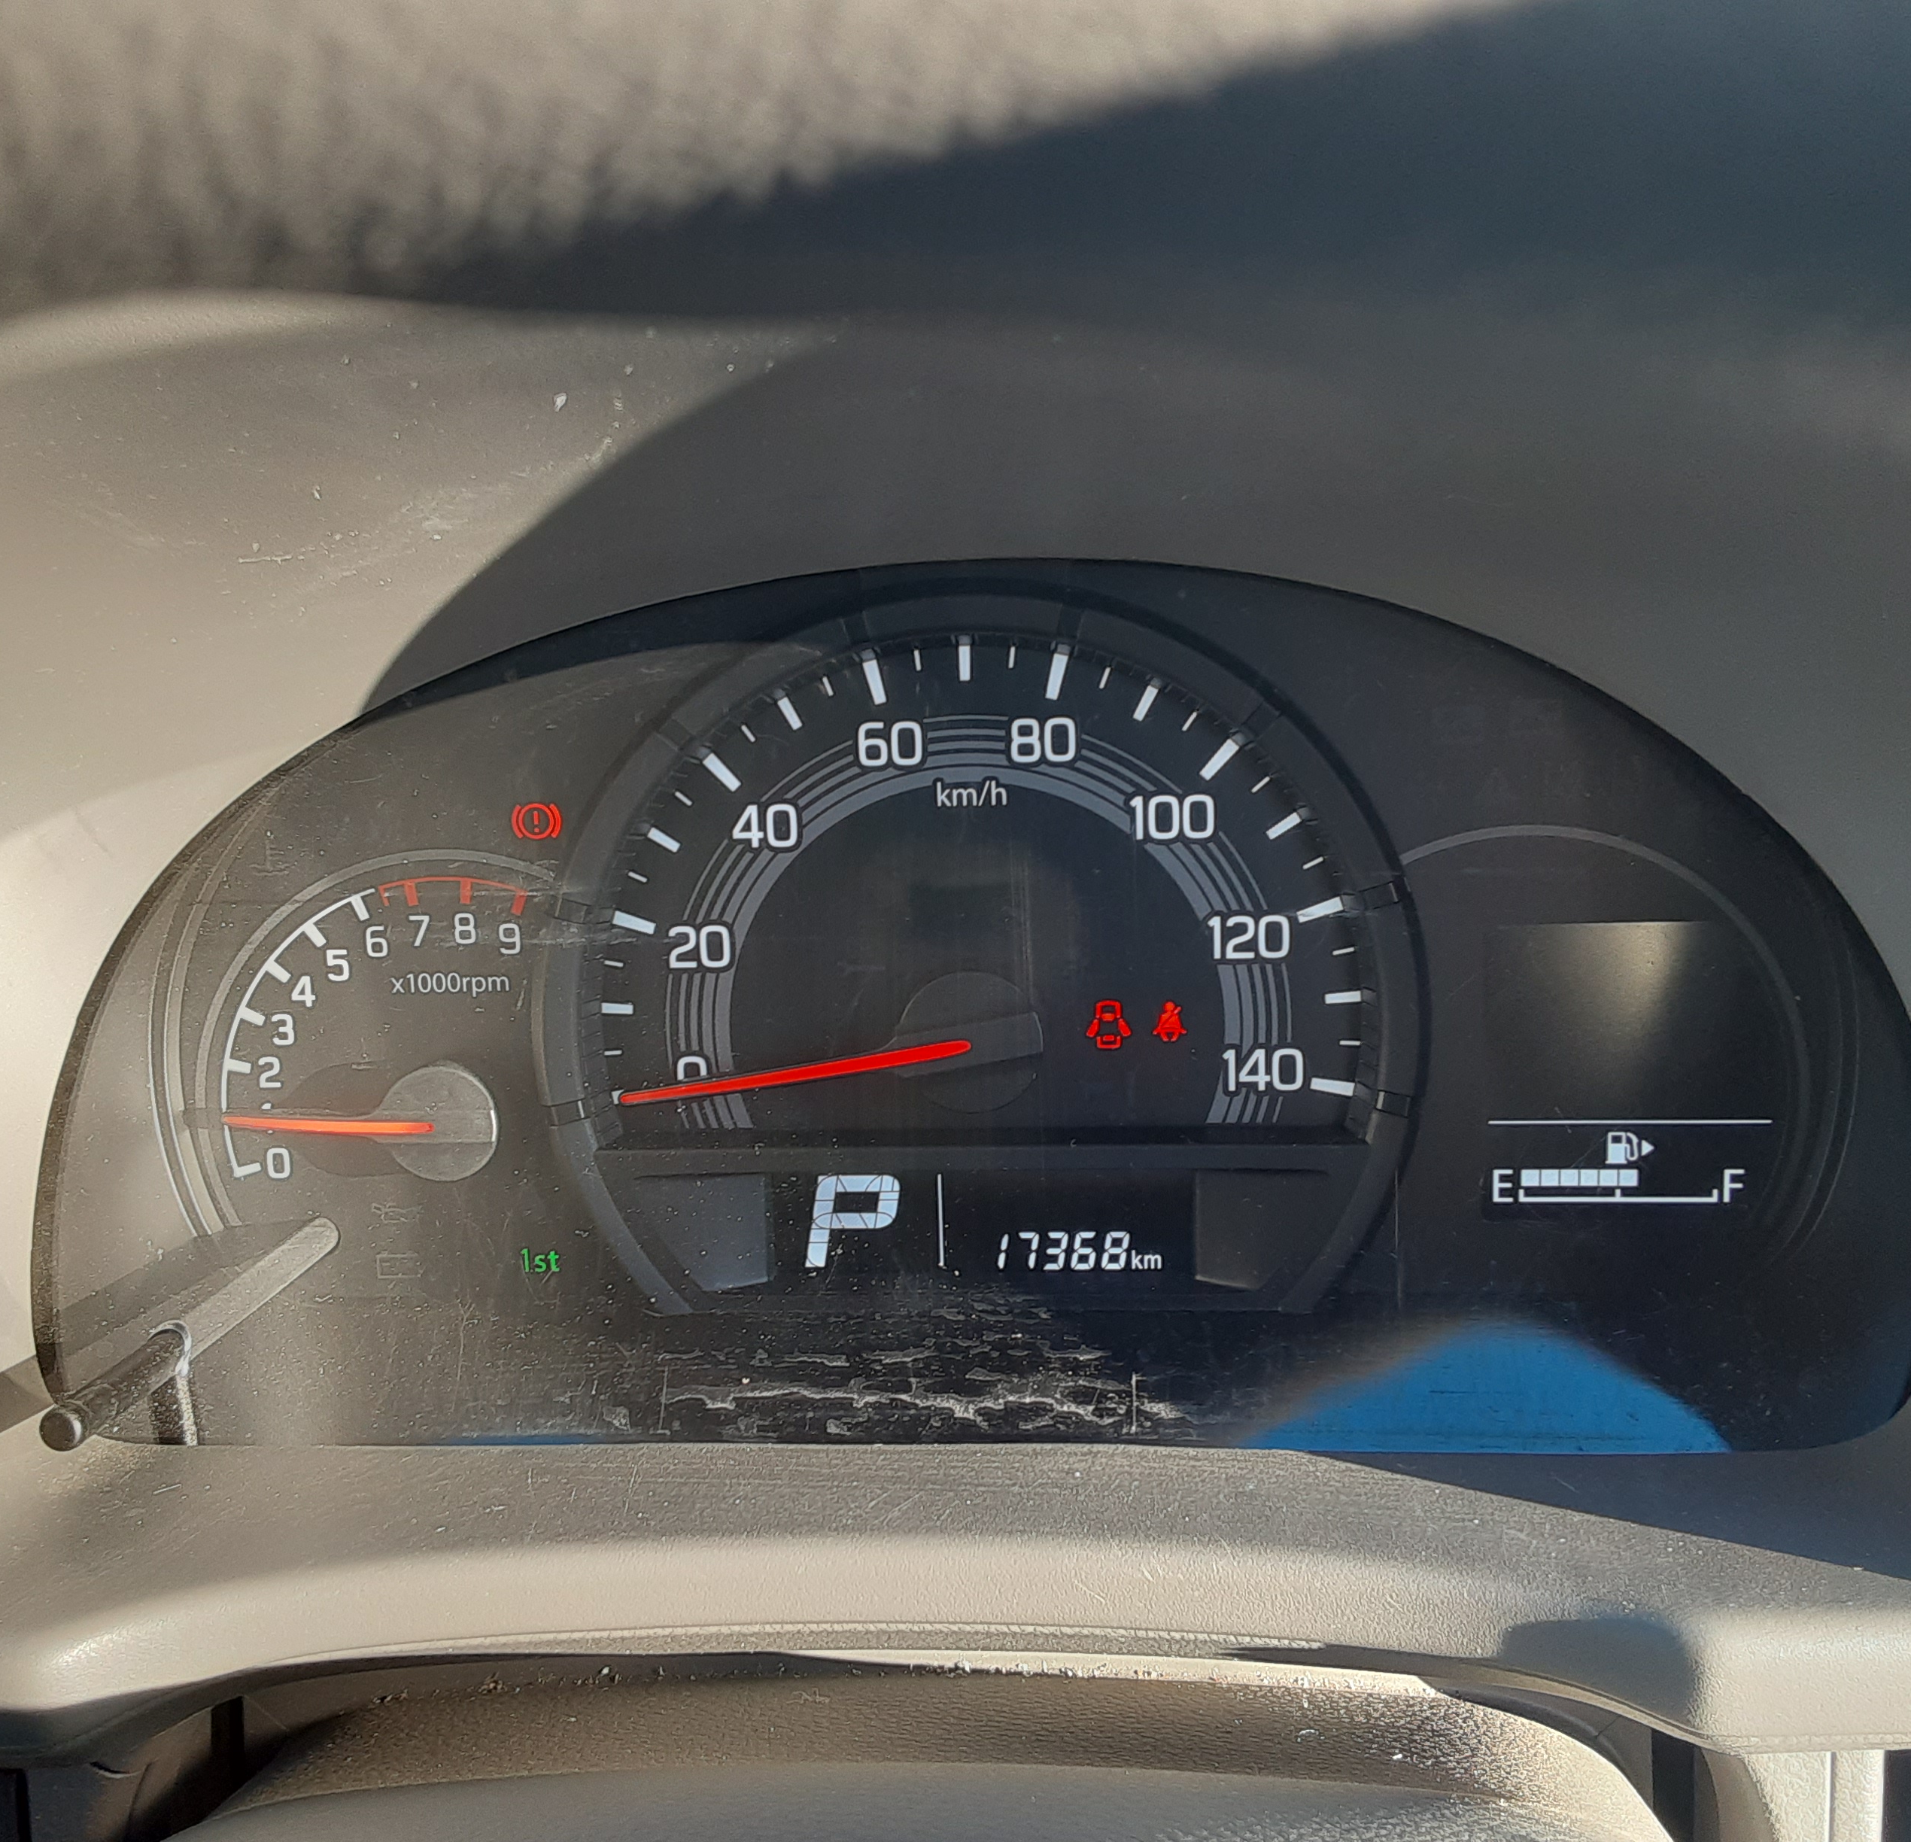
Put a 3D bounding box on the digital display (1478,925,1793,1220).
[{"bbox_3d":[0.105,0.024,0.300,0.047,0.047,0.008,-1,8,5],"label":"digital display"}]

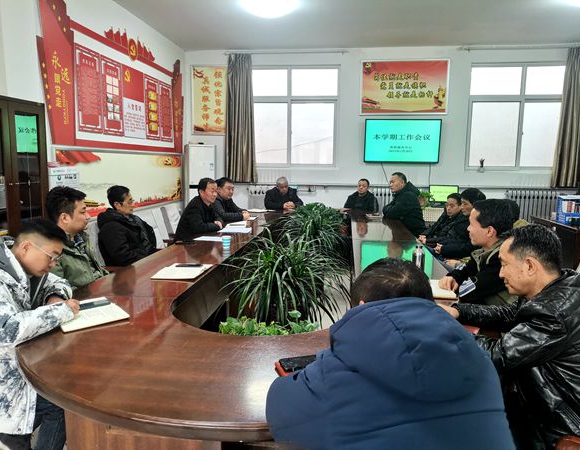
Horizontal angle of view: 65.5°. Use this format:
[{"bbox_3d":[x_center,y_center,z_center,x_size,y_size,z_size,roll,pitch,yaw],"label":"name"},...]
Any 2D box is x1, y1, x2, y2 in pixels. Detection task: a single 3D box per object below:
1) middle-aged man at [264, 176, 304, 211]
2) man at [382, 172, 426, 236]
[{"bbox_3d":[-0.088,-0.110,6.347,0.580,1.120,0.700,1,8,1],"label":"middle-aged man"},{"bbox_3d":[1.383,0.001,5.634,0.700,1.300,0.560,2,8,10],"label":"man"}]

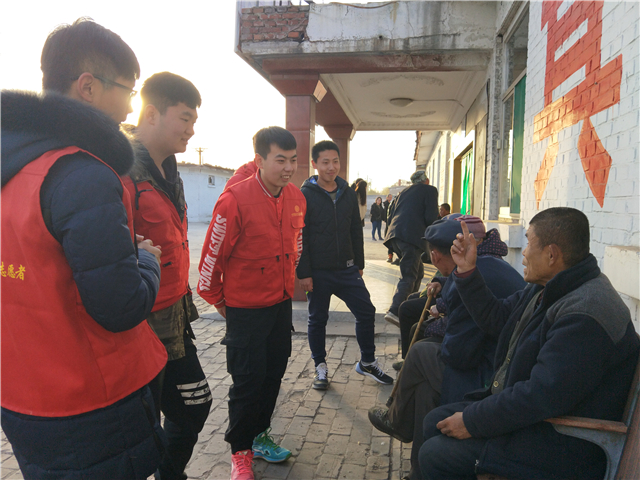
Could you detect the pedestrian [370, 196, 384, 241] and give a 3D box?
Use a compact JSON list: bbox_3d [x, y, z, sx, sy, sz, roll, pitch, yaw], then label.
[{"bbox_3d":[2.115,-0.754,17.000,0.500,1.620,0.340,0,4,-18],"label":"pedestrian"}]

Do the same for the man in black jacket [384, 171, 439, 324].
[{"bbox_3d":[1.000,0.080,5.050,0.550,1.660,0.680,5,6,43],"label":"man in black jacket"}]

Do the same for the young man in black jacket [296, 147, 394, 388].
[{"bbox_3d":[0.173,0.151,3.330,0.630,1.740,0.450,0,4,-16],"label":"young man in black jacket"}]

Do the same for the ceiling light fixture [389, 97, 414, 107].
[{"bbox_3d":[1.261,-2.100,7.150,0.370,0.110,0.370,2,4,11],"label":"ceiling light fixture"}]

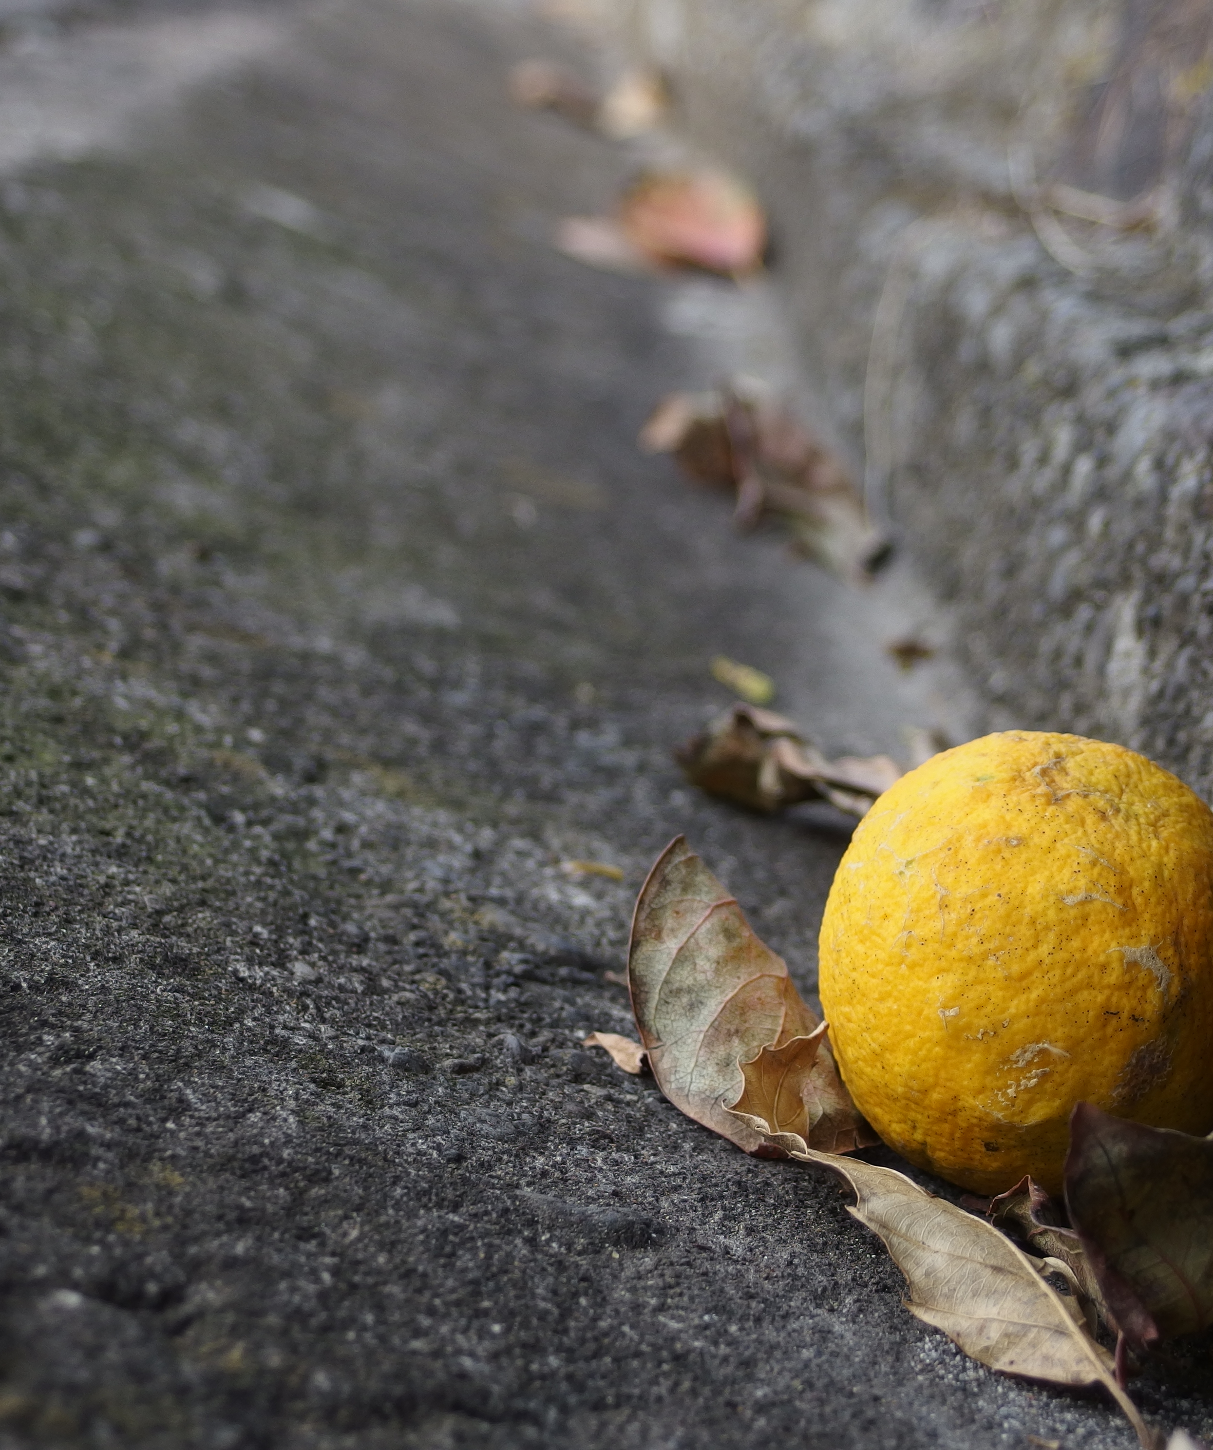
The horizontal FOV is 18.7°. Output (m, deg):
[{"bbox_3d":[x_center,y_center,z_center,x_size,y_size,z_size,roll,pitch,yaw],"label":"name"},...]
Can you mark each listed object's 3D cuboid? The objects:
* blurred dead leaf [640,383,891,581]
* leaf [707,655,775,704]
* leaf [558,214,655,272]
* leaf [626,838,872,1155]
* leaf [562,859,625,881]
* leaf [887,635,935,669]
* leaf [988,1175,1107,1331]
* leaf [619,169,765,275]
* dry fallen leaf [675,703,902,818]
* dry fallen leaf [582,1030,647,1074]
[{"bbox_3d":[0.056,-0.085,1.300,0.090,0.037,0.052,28,14,30],"label":"blurred dead leaf"},{"bbox_3d":[0.038,-0.014,1.013,0.010,0.005,0.024,11,16,-41],"label":"leaf"},{"bbox_3d":[0.002,-0.274,2.069,0.058,0.016,0.055,21,12,0],"label":"leaf"},{"bbox_3d":[0.025,0.047,0.630,0.041,0.052,0.024,3,12,-13],"label":"leaf"},{"bbox_3d":[-0.002,0.029,0.757,0.013,0.003,0.006,13,14,-34],"label":"leaf"},{"bbox_3d":[0.093,-0.022,1.130,0.014,0.007,0.012,21,12,0],"label":"leaf"},{"bbox_3d":[0.073,0.088,0.608,0.020,0.019,0.038,2,13,-18],"label":"leaf"},{"bbox_3d":[0.050,-0.292,2.140,0.078,0.052,0.050,1,13,6],"label":"leaf"},{"bbox_3d":[0.045,0.009,0.875,0.056,0.021,0.030,11,12,-3],"label":"dry fallen leaf"},{"bbox_3d":[0.002,0.056,0.632,0.013,0.005,0.008,21,12,0],"label":"dry fallen leaf"}]

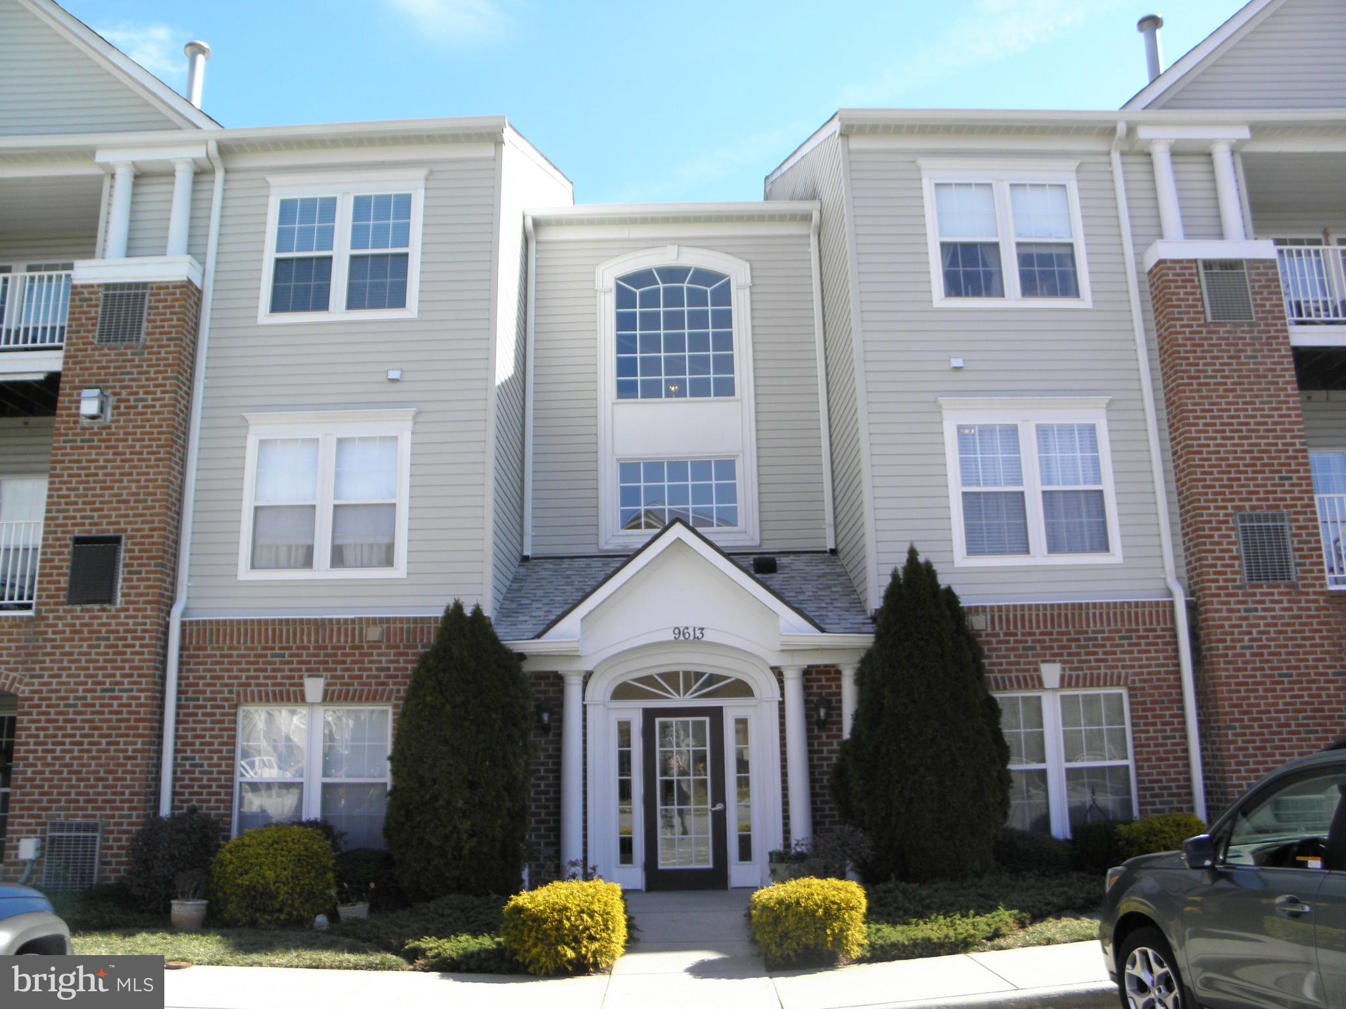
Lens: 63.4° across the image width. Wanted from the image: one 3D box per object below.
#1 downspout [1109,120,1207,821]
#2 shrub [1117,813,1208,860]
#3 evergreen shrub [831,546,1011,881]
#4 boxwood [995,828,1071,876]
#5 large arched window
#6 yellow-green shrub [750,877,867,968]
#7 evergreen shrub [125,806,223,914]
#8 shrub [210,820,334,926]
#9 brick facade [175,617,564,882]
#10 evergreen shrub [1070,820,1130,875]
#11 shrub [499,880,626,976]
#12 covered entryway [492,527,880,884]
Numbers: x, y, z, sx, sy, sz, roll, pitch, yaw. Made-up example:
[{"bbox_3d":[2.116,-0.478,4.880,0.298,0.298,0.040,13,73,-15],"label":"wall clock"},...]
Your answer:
[{"bbox_3d":[5.756,-0.405,12.875,0.120,8.984,0.458,-1,-13,0],"label":"downspout"},{"bbox_3d":[4.831,3.399,10.691,1.000,0.760,0.920,-1,-13,0],"label":"shrub"},{"bbox_3d":[2.580,2.167,11.383,1.863,3.526,1.743,-1,-13,0],"label":"evergreen shrub"},{"bbox_3d":[3.839,3.658,11.419,0.817,0.548,0.797,-1,-13,0],"label":"boxwood"},{"bbox_3d":[0.024,-2.500,15.850,1.703,2.052,0.120,-1,-13,0],"label":"large arched window"},{"bbox_3d":[1.088,3.321,8.776,0.970,0.660,0.920,-1,-13,0],"label":"yellow-green shrub"},{"bbox_3d":[-5.056,3.606,11.025,0.996,0.906,0.896,-1,-13,0],"label":"evergreen shrub"},{"bbox_3d":[-3.920,3.587,10.634,1.280,0.950,1.150,-1,-13,0],"label":"shrub"},{"bbox_3d":[-3.365,2.765,12.020,4.330,3.060,0.480,-1,-13,0],"label":"brick facade"},{"bbox_3d":[4.324,3.493,10.877,0.780,0.700,0.750,-1,-13,0],"label":"evergreen shrub"},{"bbox_3d":[-0.887,3.360,8.775,1.030,0.680,0.950,-1,-13,0],"label":"shrub"},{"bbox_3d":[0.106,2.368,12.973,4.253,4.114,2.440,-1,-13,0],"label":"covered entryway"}]

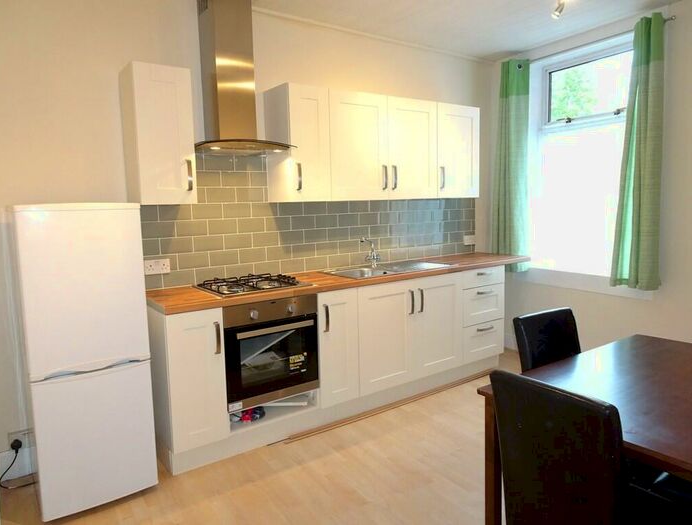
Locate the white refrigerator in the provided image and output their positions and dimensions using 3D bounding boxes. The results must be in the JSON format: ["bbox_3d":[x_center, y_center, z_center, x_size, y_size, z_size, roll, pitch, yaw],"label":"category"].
[{"bbox_3d":[-1.331,0.431,2.481,0.510,1.425,0.545,-6,9,-35],"label":"white refrigerator"}]

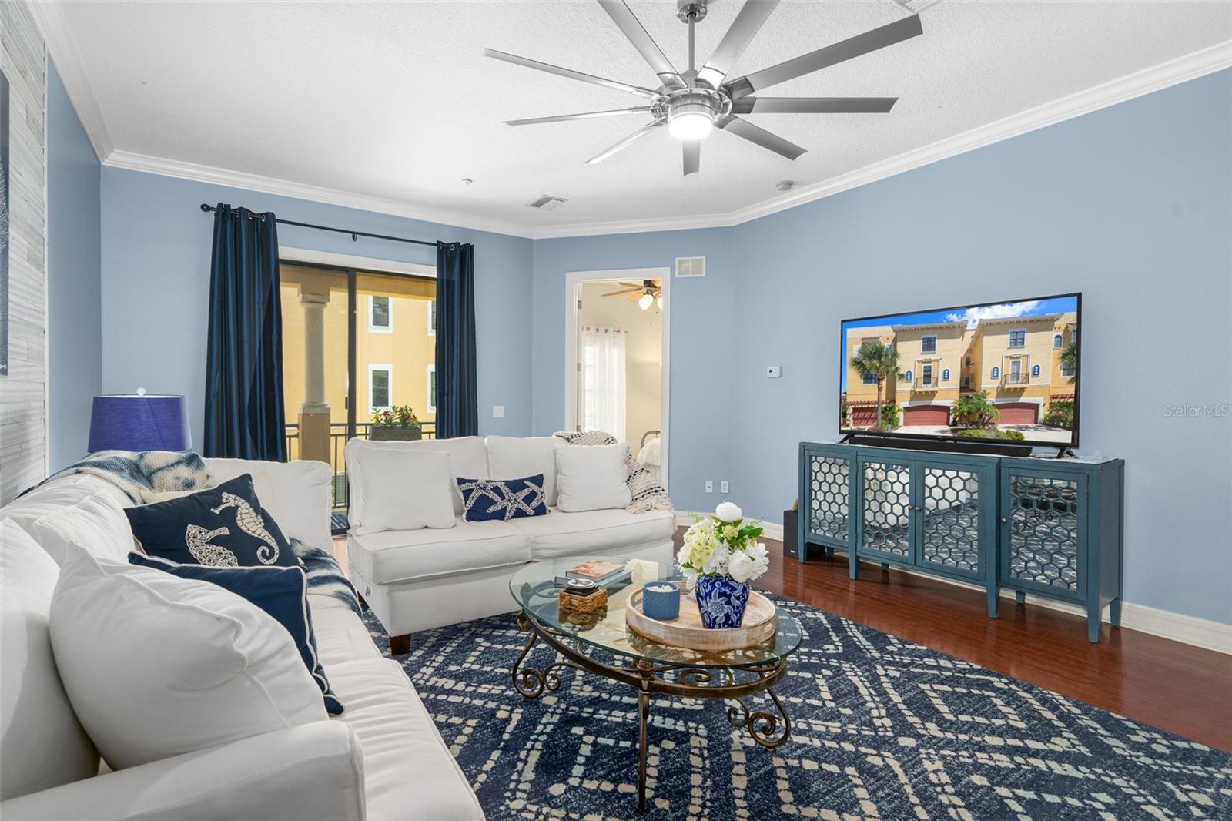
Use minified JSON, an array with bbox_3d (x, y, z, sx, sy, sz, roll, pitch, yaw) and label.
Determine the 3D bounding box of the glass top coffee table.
[{"bbox_3d":[0.094,0.967,2.276,0.916,0.502,1.337,-1,1,-35],"label":"glass top coffee table"}]

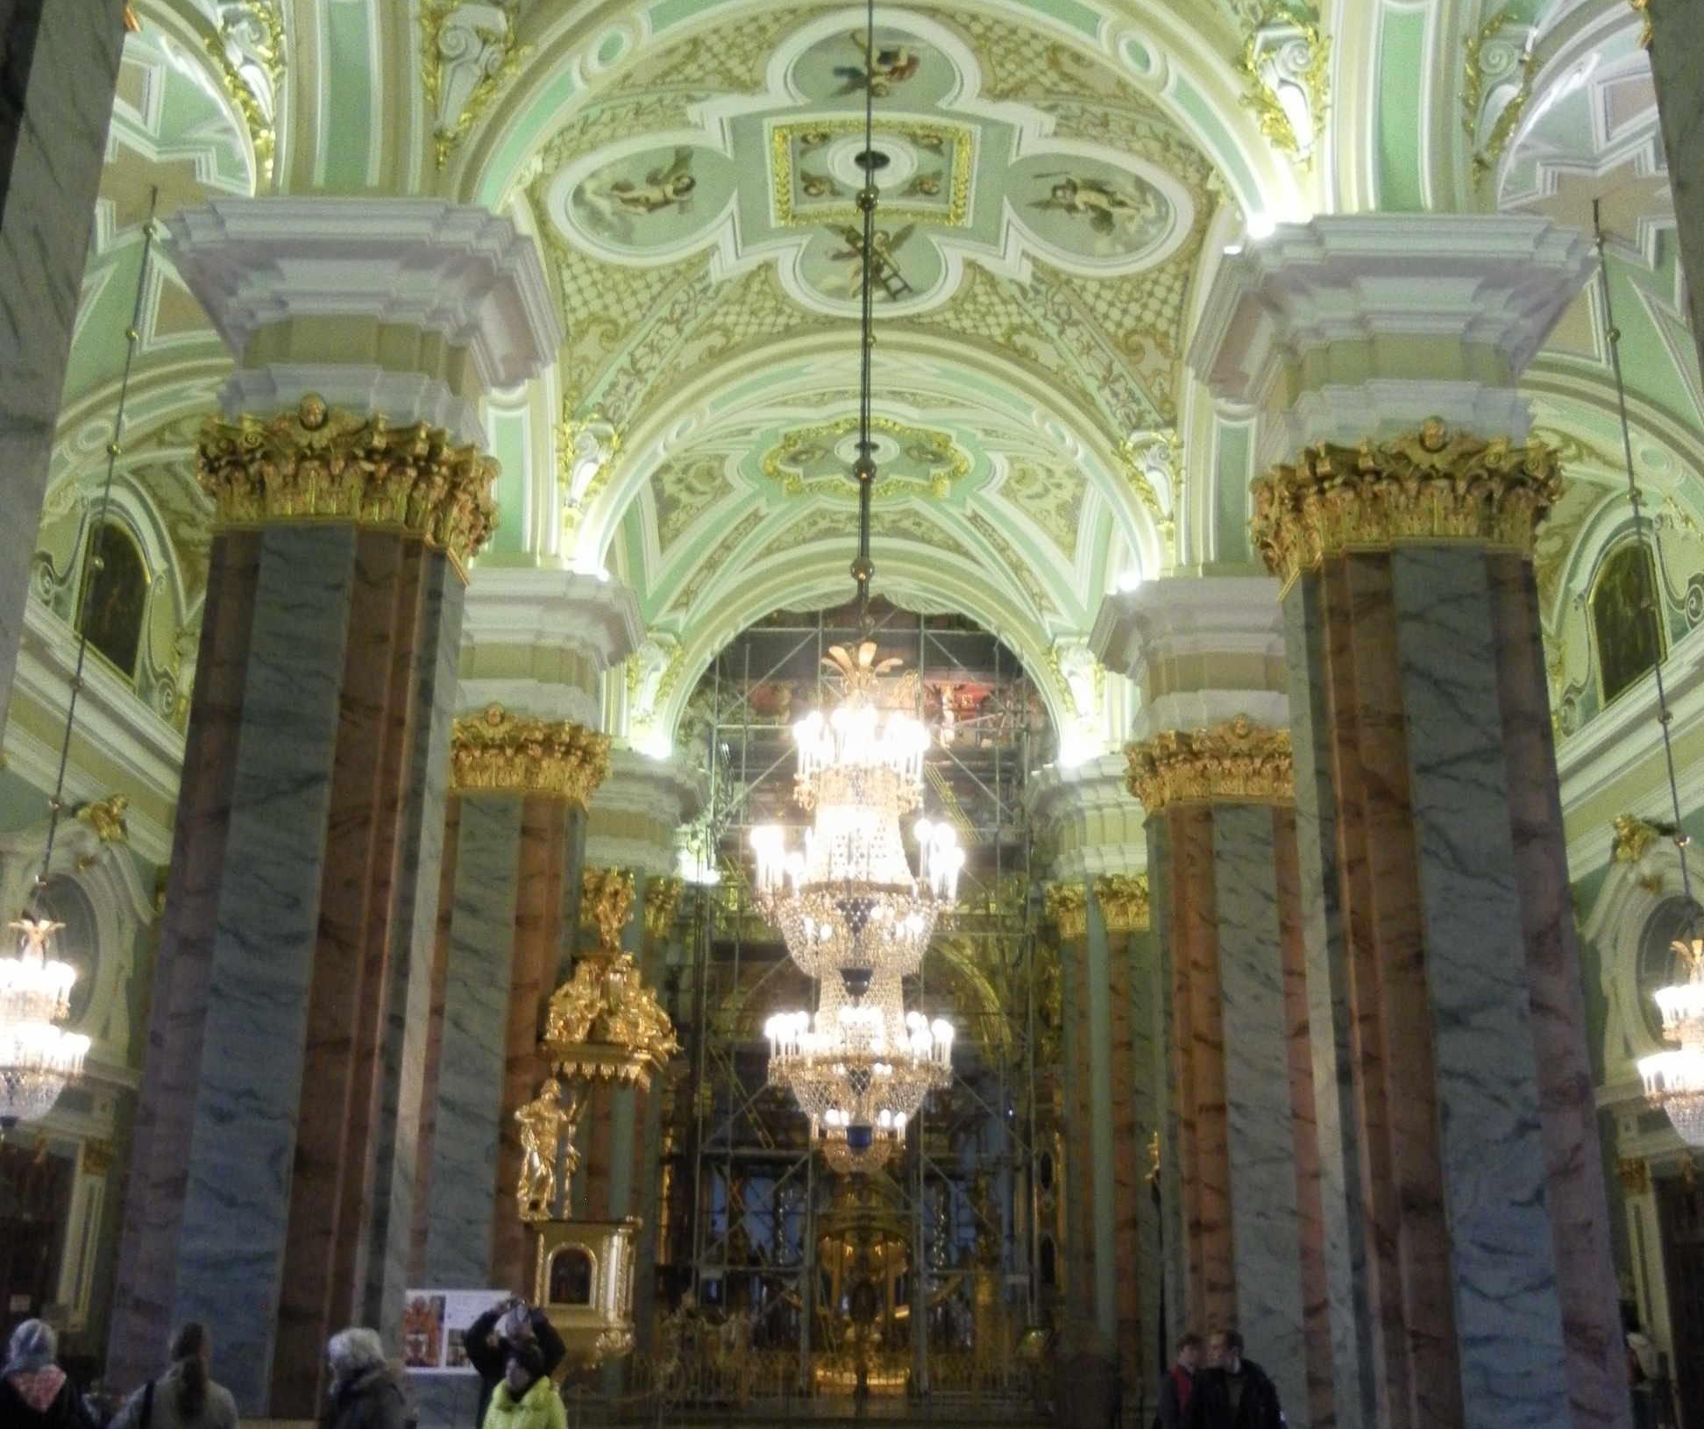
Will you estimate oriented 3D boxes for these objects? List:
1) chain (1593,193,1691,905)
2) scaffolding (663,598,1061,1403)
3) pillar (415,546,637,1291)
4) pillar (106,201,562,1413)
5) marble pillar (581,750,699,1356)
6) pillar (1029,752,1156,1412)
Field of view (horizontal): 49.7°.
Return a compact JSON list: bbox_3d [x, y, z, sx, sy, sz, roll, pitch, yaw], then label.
[{"bbox_3d":[9.655,-2.251,22.486,0.151,9.465,0.151,1,-18,0],"label":"chain"},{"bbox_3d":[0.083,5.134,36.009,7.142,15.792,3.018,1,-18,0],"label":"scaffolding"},{"bbox_3d":[-4.854,3.941,24.941,3.440,11.425,3.360,1,-18,0],"label":"pillar"},{"bbox_3d":[-4.878,1.209,16.644,3.440,11.425,3.360,1,-18,0],"label":"pillar"},{"bbox_3d":[-4.782,6.743,33.445,3.440,11.425,3.360,1,-18,0],"label":"marble pillar"},{"bbox_3d":[5.196,6.860,33.378,3.440,11.425,3.360,1,-18,0],"label":"pillar"}]

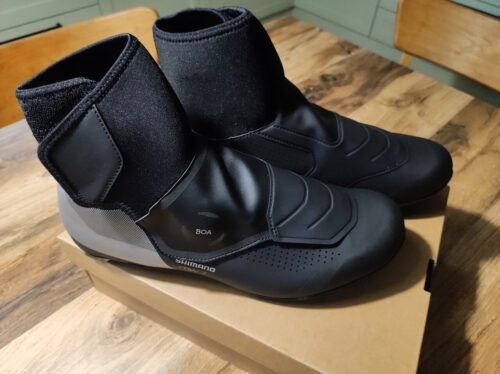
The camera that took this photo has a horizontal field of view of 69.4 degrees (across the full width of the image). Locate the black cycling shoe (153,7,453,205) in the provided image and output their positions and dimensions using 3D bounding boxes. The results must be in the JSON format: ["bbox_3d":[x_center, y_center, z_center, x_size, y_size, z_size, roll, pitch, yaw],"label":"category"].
[{"bbox_3d":[0.059,-0.071,0.338,0.292,0.178,0.108,8,49,5],"label":"black cycling shoe"}]

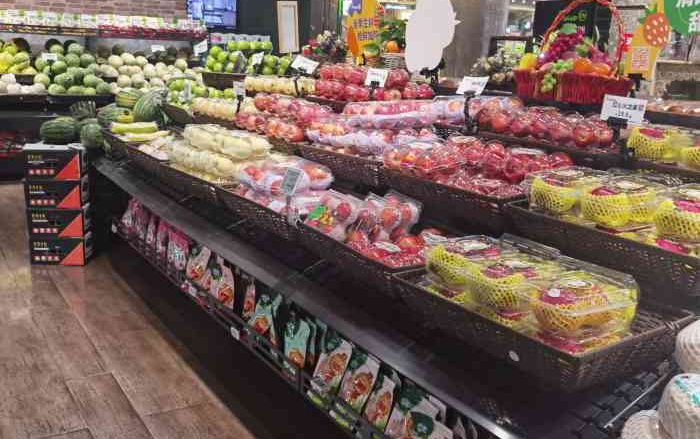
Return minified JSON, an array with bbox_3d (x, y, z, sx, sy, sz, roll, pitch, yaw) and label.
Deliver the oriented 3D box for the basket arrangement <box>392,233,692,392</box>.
[{"bbox_3d":[0.435,0.171,1.774,0.365,0.154,0.636,-11,17,-29],"label":"basket arrangement"}]

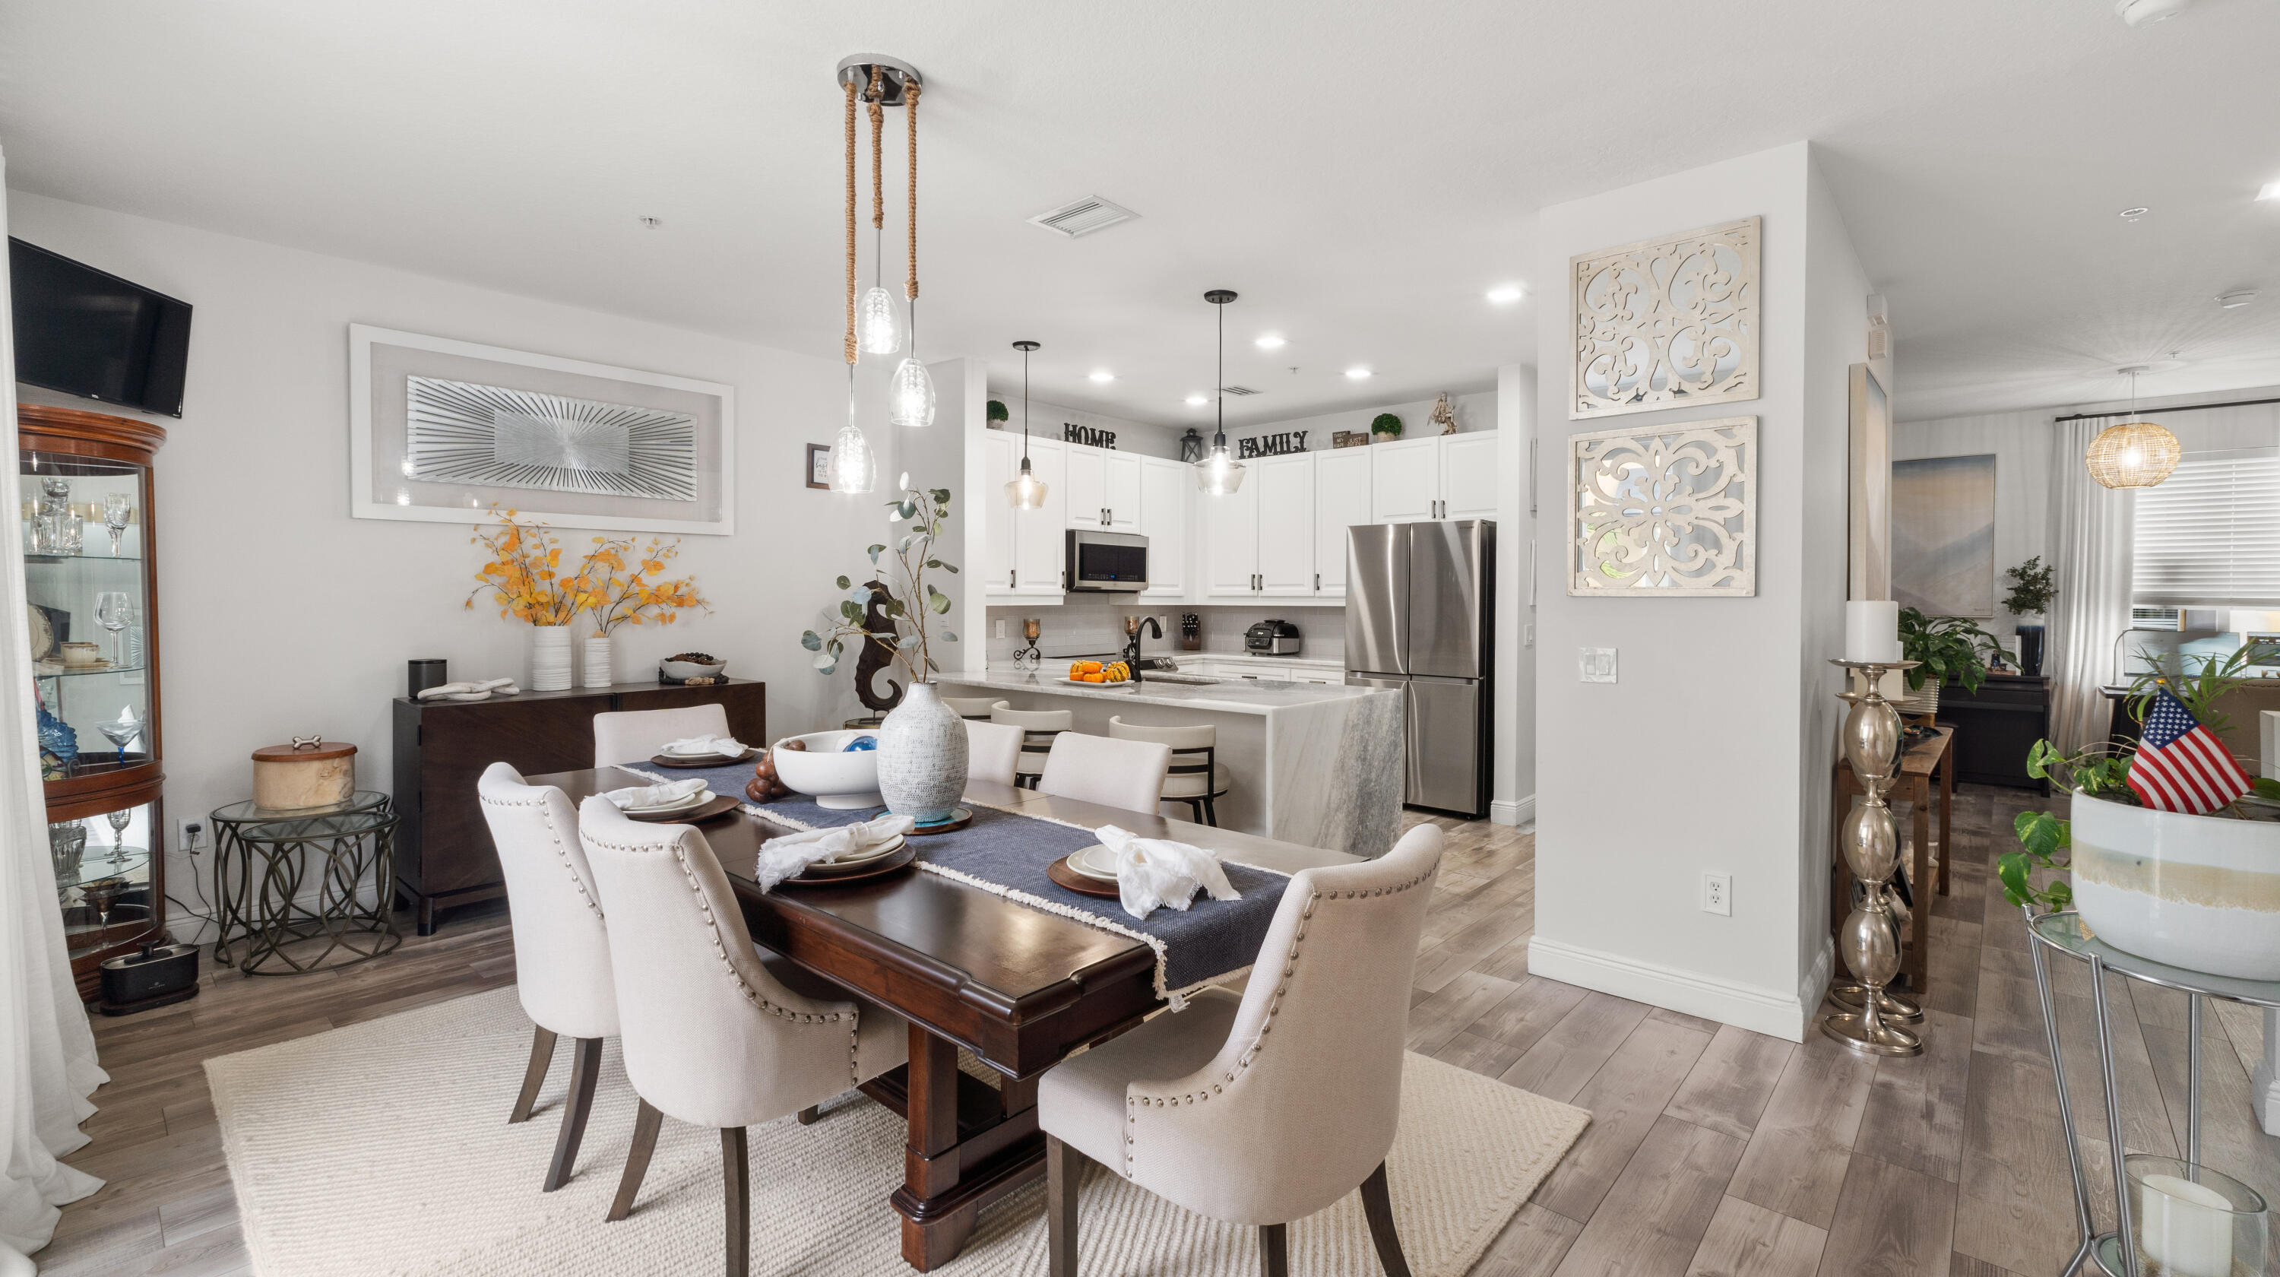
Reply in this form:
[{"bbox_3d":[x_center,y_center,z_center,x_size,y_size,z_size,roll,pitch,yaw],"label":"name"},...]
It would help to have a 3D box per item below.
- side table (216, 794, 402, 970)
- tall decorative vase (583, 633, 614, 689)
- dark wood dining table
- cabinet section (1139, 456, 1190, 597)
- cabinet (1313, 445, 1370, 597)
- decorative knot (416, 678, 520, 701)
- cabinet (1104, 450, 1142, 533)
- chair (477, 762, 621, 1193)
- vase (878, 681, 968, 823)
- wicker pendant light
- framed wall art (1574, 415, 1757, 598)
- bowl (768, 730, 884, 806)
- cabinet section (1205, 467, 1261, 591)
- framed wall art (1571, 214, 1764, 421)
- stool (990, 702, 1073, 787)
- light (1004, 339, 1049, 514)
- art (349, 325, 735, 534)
[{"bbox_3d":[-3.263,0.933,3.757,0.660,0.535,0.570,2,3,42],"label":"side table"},{"bbox_3d":[-2.645,0.119,4.640,0.118,0.250,0.118,2,3,42],"label":"tall decorative vase"},{"bbox_3d":[-0.840,0.885,2.751,2.720,0.762,1.115,2,4,41],"label":"dark wood dining table"},{"bbox_3d":[0.076,-0.858,7.506,0.340,1.064,0.567,2,3,42],"label":"cabinet section"},{"bbox_3d":[1.570,-0.822,6.929,0.460,1.070,0.330,2,3,42],"label":"cabinet"},{"bbox_3d":[-2.933,0.233,4.152,0.170,0.072,0.370,2,3,42],"label":"decorative knot"},{"bbox_3d":[-0.233,-1.062,7.055,0.330,0.590,0.385,2,3,42],"label":"cabinet"},{"bbox_3d":[-1.307,0.803,2.542,0.530,0.950,0.630,2,4,41],"label":"chair"},{"bbox_3d":[-0.553,0.283,2.398,0.225,0.360,0.225,0,2,0],"label":"vase"},{"bbox_3d":[6.096,-1.289,5.837,0.410,0.720,0.410,2,4,41],"label":"wicker pendant light"},{"bbox_3d":[1.720,-0.419,3.151,0.565,0.570,0.028,2,3,42],"label":"framed wall art"},{"bbox_3d":[-0.854,0.409,2.851,0.485,0.180,0.485,0,3,0],"label":"bowl"},{"bbox_3d":[0.825,-0.850,7.535,0.535,1.044,0.340,2,3,42],"label":"cabinet section"},{"bbox_3d":[1.703,-1.027,3.108,0.555,0.558,0.025,2,4,41],"label":"framed wall art"},{"bbox_3d":[-0.304,0.735,4.137,0.500,0.890,0.500,2,3,42],"label":"stool"},{"bbox_3d":[-0.633,-1.186,5.330,0.243,0.897,0.243,0,2,0],"label":"light"},{"bbox_3d":[-2.628,-0.896,4.377,0.040,0.770,1.555,2,4,41],"label":"art"}]

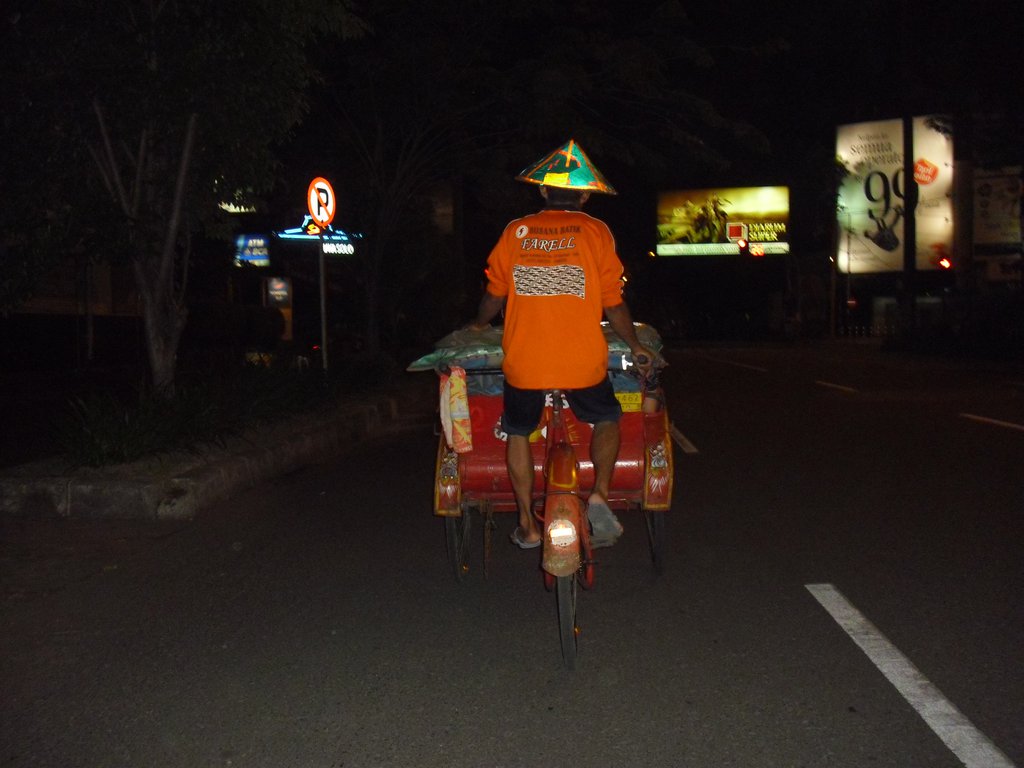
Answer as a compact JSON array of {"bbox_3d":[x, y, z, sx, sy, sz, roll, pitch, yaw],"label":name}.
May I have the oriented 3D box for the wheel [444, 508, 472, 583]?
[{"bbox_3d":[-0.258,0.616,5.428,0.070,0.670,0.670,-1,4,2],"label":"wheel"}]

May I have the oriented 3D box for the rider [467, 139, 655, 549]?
[{"bbox_3d":[0.200,-0.138,4.484,0.785,1.646,0.621,-1,4,2],"label":"rider"}]

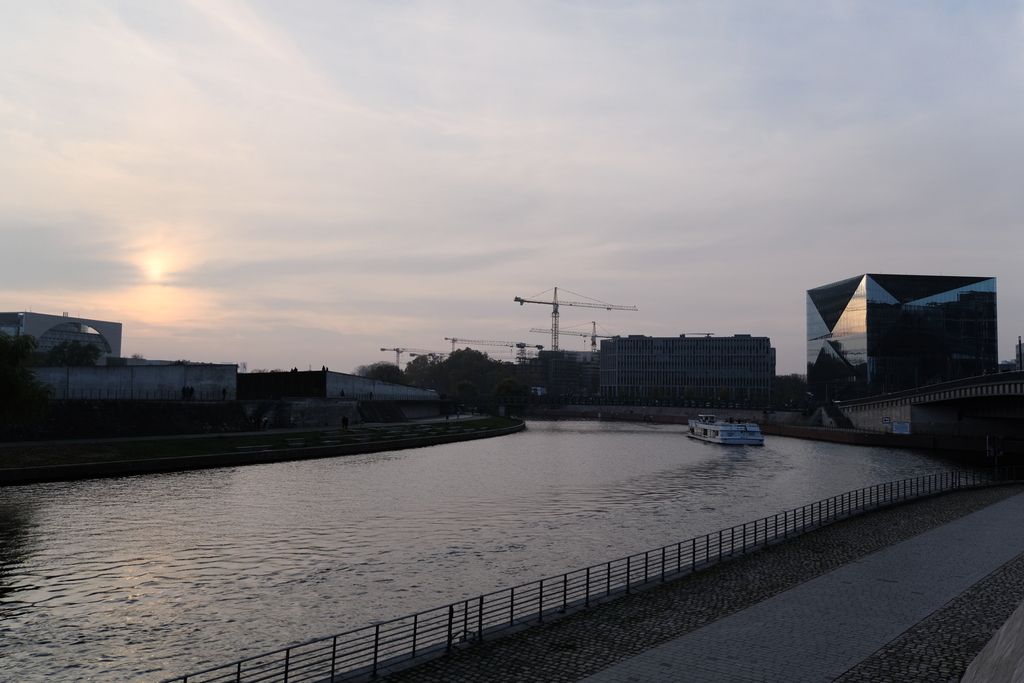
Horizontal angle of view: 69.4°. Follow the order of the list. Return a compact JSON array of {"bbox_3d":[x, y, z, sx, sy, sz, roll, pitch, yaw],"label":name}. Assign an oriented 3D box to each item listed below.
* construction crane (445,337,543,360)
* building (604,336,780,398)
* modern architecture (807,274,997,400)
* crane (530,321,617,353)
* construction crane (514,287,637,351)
[{"bbox_3d":[-7.090,15.520,445.750,65.400,30.700,2.500,3,-4,-35],"label":"construction crane"},{"bbox_3d":[87.420,13.880,374.700,80.600,29.700,38.000,0,-3,16],"label":"building"},{"bbox_3d":[132.520,1.510,255.800,42.500,42.500,42.500,1,-3,-3],"label":"modern architecture"},{"bbox_3d":[40.110,9.810,467.000,69.300,46.200,2.500,3,-4,-33],"label":"crane"},{"bbox_3d":[36.610,0.370,403.430,81.100,57.500,2.500,3,-4,-30],"label":"construction crane"}]

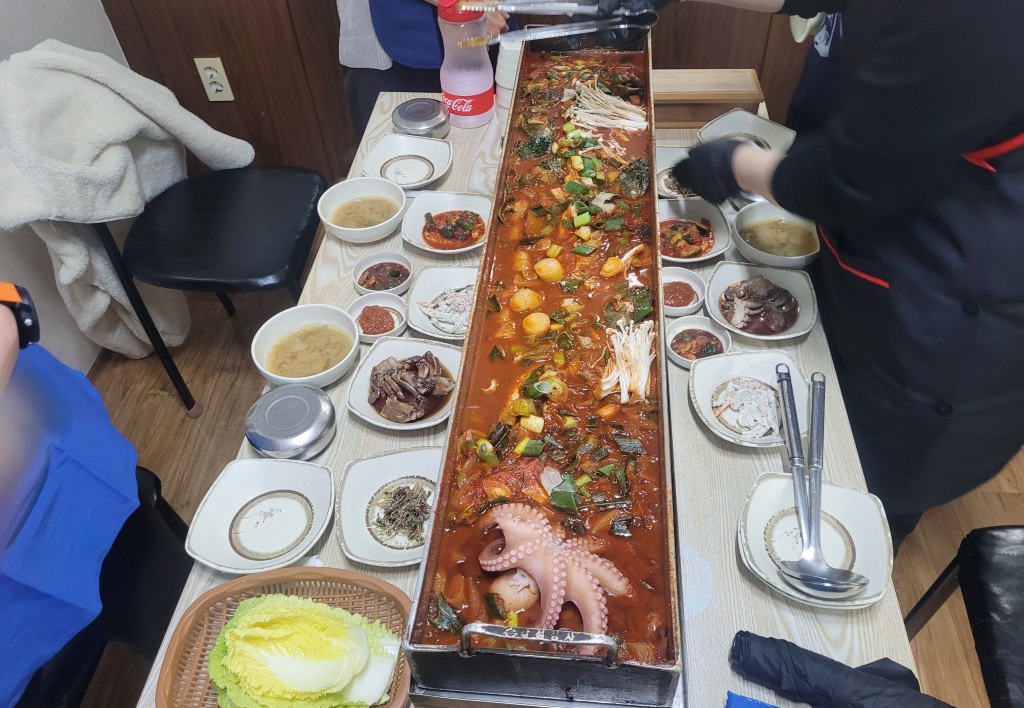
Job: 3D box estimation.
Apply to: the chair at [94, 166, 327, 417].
[{"bbox_3d":[-0.664,-0.262,1.724,0.470,0.810,0.430,0,47,3],"label":"chair"}]

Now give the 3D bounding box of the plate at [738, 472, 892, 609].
[{"bbox_3d":[0.316,0.202,0.810,0.144,0.034,0.144,11,49,13],"label":"plate"}]

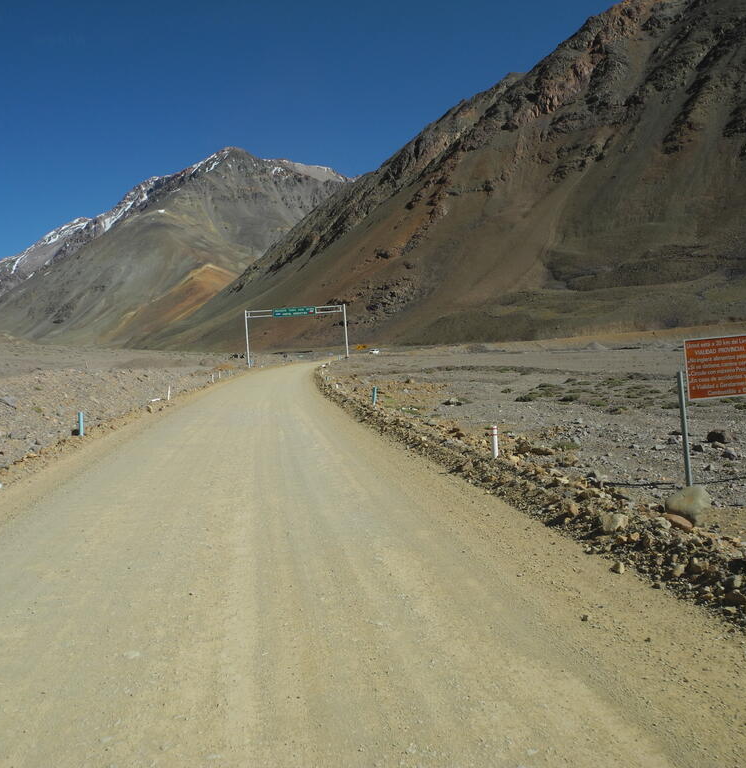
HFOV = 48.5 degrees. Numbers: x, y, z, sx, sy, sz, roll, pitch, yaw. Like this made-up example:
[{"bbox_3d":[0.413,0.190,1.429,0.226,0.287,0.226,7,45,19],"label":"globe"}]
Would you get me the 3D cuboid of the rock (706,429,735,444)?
[{"bbox_3d":[6.542,0.989,15.623,0.480,0.250,0.380,-5,3,2],"label":"rock"}]

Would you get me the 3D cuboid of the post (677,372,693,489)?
[{"bbox_3d":[4.523,0.659,12.000,0.075,1.680,0.075,-5,3,2],"label":"post"}]

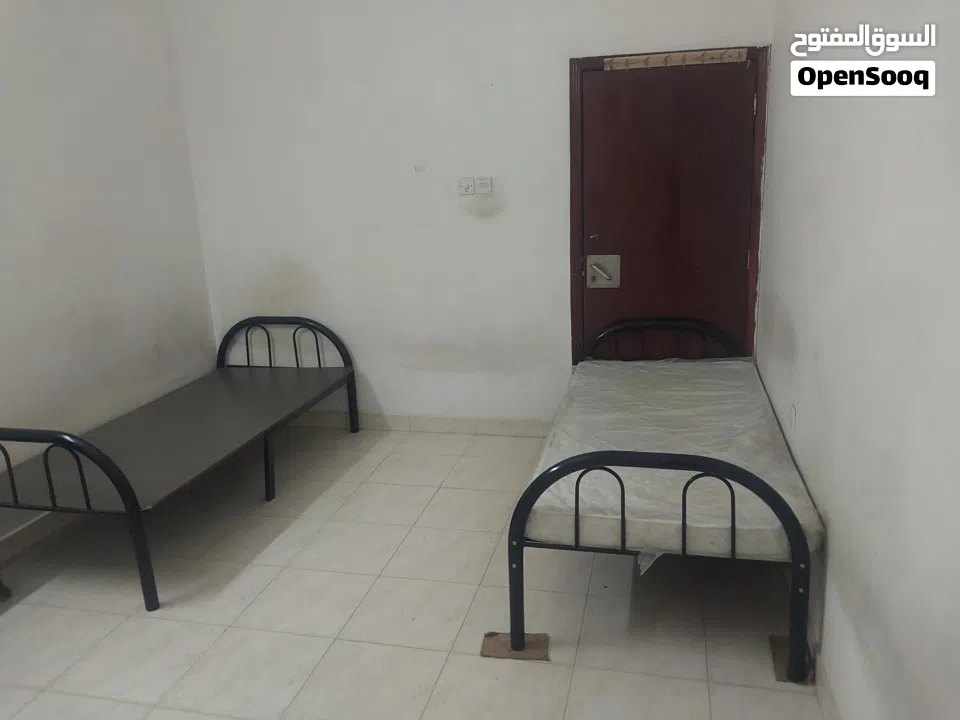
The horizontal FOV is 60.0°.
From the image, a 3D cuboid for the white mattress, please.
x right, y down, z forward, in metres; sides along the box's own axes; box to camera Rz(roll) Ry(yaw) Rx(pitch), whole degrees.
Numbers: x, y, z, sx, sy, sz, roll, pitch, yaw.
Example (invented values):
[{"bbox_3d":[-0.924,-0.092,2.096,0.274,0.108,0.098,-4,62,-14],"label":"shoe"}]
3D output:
[{"bbox_3d":[0.801,0.306,3.473,0.913,0.116,1.881,2,16,14],"label":"white mattress"}]

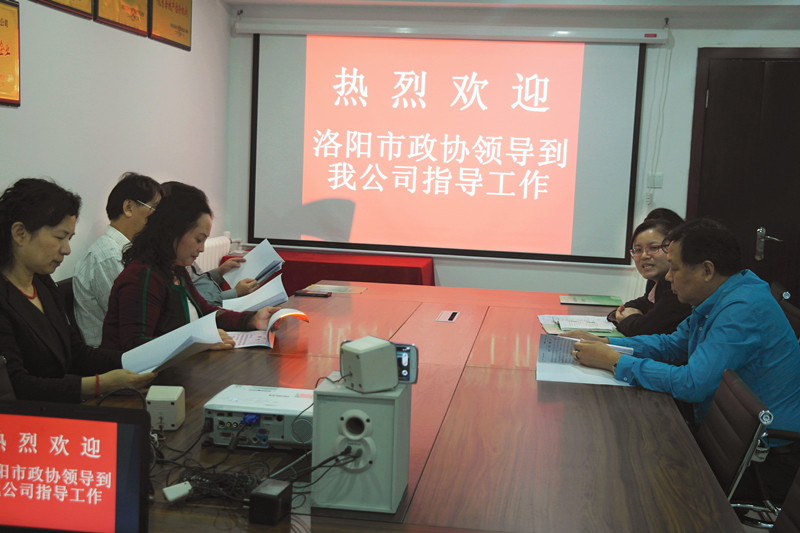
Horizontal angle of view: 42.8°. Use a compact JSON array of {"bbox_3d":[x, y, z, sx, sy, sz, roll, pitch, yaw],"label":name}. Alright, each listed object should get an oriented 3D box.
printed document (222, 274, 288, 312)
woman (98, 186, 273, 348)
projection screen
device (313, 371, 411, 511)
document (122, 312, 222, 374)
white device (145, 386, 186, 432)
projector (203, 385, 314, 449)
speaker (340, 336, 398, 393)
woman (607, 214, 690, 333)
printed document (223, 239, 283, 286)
[{"bbox_3d":[-0.545,0.110,3.880,0.275,0.035,0.200,-22,29,-35],"label":"printed document"},{"bbox_3d":[-0.685,0.374,3.253,0.680,1.280,0.500,4,6,14],"label":"woman"},{"bbox_3d":[0.229,-0.689,5.939,2.260,1.245,0.040,3,6,8],"label":"projection screen"},{"bbox_3d":[-0.067,0.324,1.905,0.152,0.217,0.178,3,6,8],"label":"device"},{"bbox_3d":[-0.606,0.205,2.720,0.280,0.040,0.200,-22,24,-31],"label":"document"},{"bbox_3d":[-0.540,0.324,2.354,0.078,0.083,0.075,2,6,-3],"label":"white device"},{"bbox_3d":[-0.250,0.341,2.294,0.315,0.087,0.230,3,6,6],"label":"projector"},{"bbox_3d":[-0.057,0.176,1.886,0.078,0.083,0.079,-3,8,-40],"label":"speaker"},{"bbox_3d":[1.126,0.410,4.012,0.680,1.200,0.500,2,6,-8],"label":"woman"},{"bbox_3d":[-0.631,-0.013,4.400,0.200,0.035,0.275,25,50,32],"label":"printed document"}]

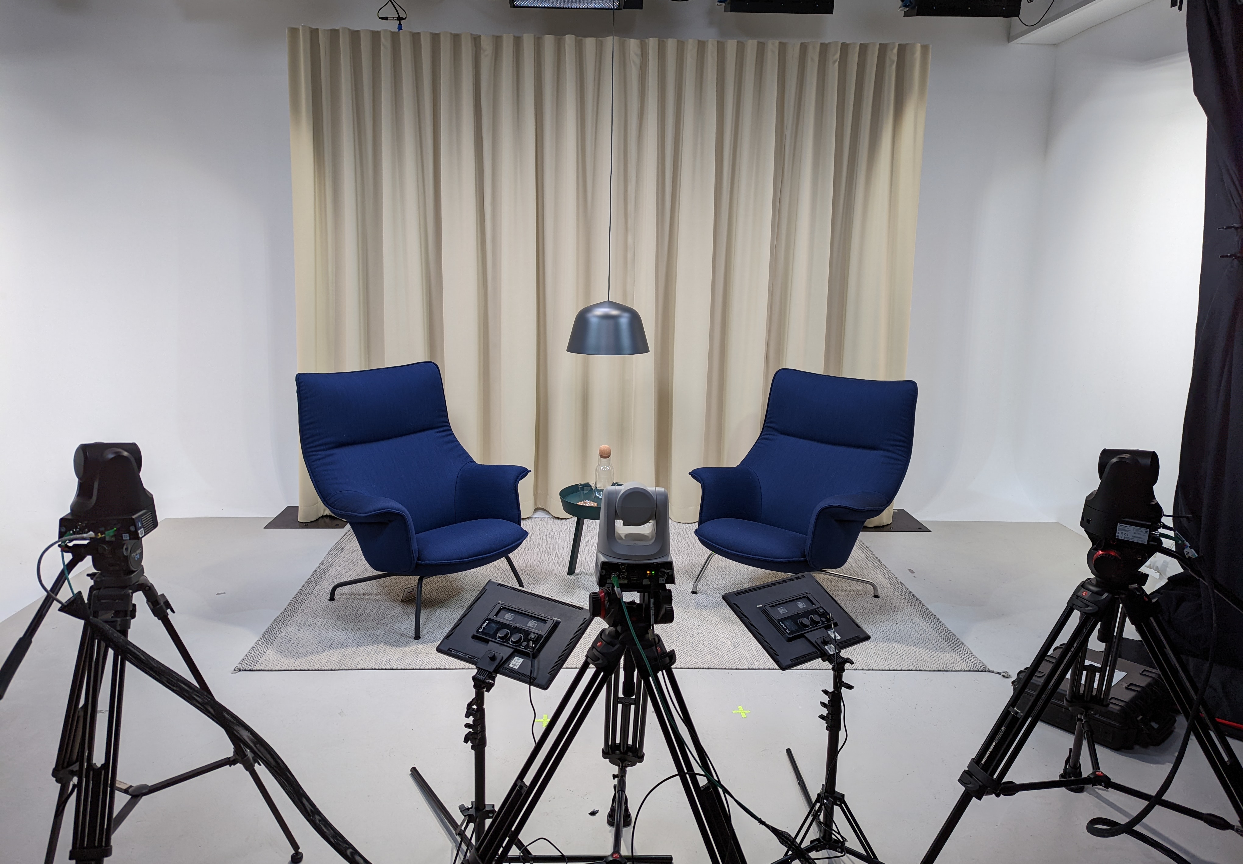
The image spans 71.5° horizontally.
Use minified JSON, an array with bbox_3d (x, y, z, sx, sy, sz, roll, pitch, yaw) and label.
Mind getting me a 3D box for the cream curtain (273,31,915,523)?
[{"bbox_3d":[-0.094,-0.828,5.066,3.590,2.780,0.220,1,11,-3],"label":"cream curtain"}]

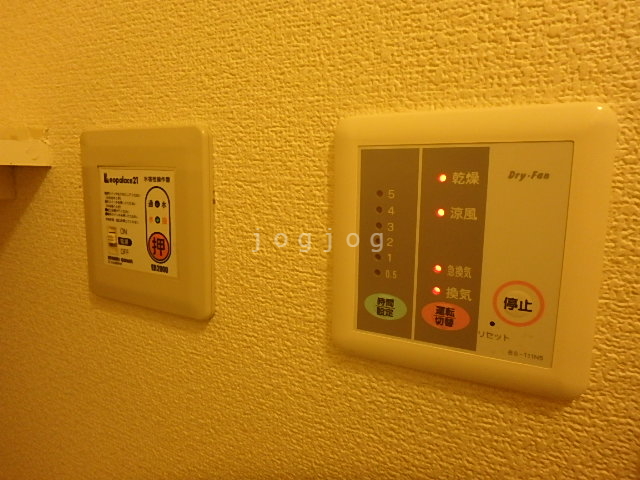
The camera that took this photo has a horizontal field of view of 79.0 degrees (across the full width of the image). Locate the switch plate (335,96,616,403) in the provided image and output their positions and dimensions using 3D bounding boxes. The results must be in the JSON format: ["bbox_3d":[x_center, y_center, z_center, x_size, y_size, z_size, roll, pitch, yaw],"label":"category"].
[{"bbox_3d":[0.059,0.004,0.177,0.116,0.120,0.010,5,8,25],"label":"switch plate"}]

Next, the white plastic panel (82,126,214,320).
[{"bbox_3d":[-0.122,-0.013,0.267,0.117,0.120,0.011,5,8,27],"label":"white plastic panel"}]

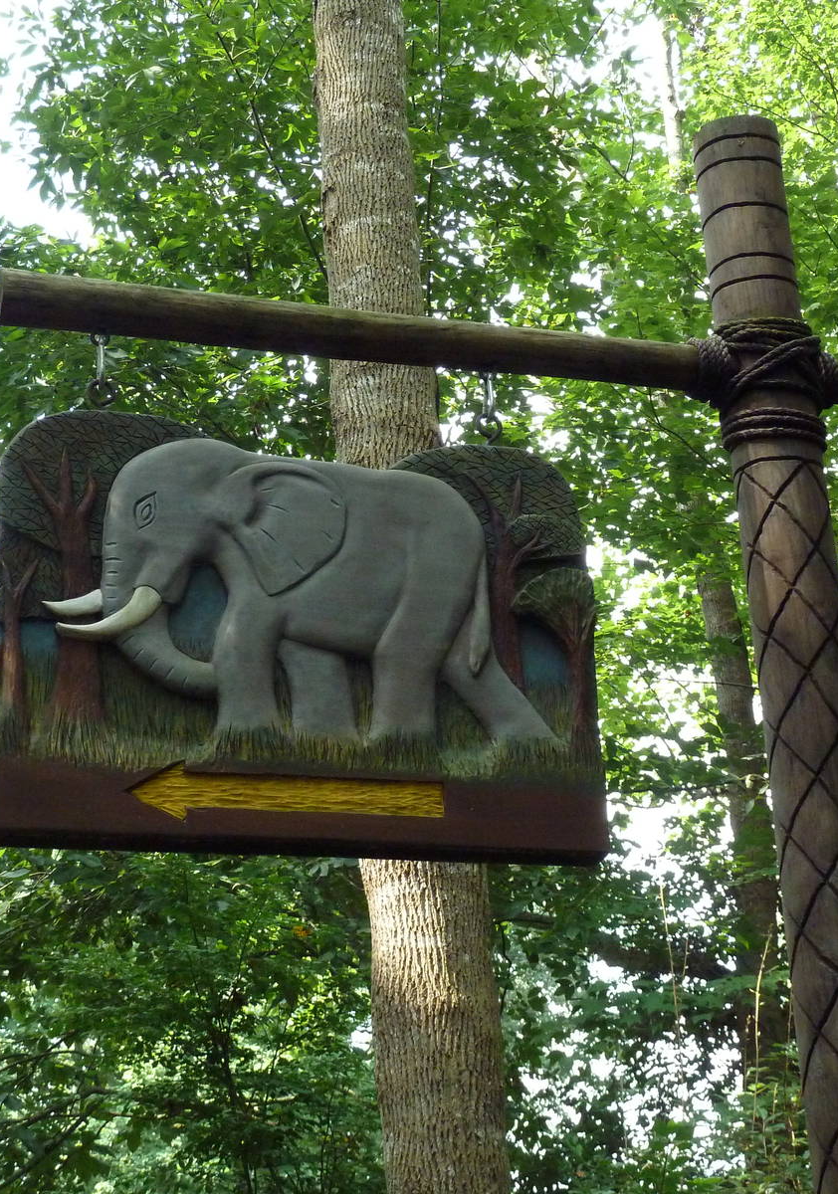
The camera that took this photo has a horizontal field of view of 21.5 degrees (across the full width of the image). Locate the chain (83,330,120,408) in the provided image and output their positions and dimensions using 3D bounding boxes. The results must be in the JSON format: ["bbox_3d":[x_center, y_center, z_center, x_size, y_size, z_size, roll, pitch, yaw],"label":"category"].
[{"bbox_3d":[-0.550,-0.393,3.829,0.048,0.138,0.038,4,-21,-18],"label":"chain"}]

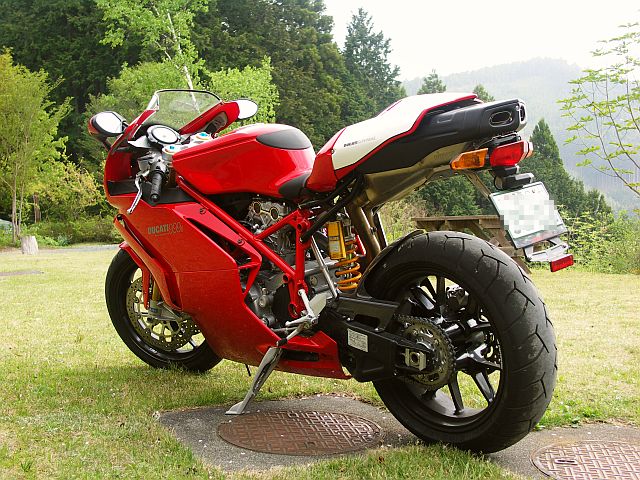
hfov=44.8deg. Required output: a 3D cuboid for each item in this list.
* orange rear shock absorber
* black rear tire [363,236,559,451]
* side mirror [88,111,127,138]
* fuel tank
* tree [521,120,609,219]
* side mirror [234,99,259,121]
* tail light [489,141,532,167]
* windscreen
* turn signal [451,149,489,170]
[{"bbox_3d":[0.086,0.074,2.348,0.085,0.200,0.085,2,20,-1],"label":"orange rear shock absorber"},{"bbox_3d":[0.352,0.282,2.123,0.190,0.622,0.622,-16,12,-41],"label":"black rear tire"},{"bbox_3d":[-0.716,-0.392,2.622,0.075,0.085,0.130,-1,11,40],"label":"side mirror"},{"bbox_3d":[-0.213,-0.261,2.568,0.300,0.240,0.620,-16,12,-41],"label":"fuel tank"},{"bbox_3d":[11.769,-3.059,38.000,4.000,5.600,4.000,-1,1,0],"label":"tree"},{"bbox_3d":[-0.284,-0.510,3.021,0.125,0.075,0.065,-15,10,-33],"label":"side mirror"},{"bbox_3d":[0.444,-0.213,1.861,0.160,0.046,0.055,-16,12,-41],"label":"tail light"},{"bbox_3d":[-0.564,-0.466,2.887,0.280,0.155,0.320,-16,12,-41],"label":"windscreen"},{"bbox_3d":[0.337,-0.181,1.798,0.098,0.045,0.050,-13,10,-26],"label":"turn signal"}]

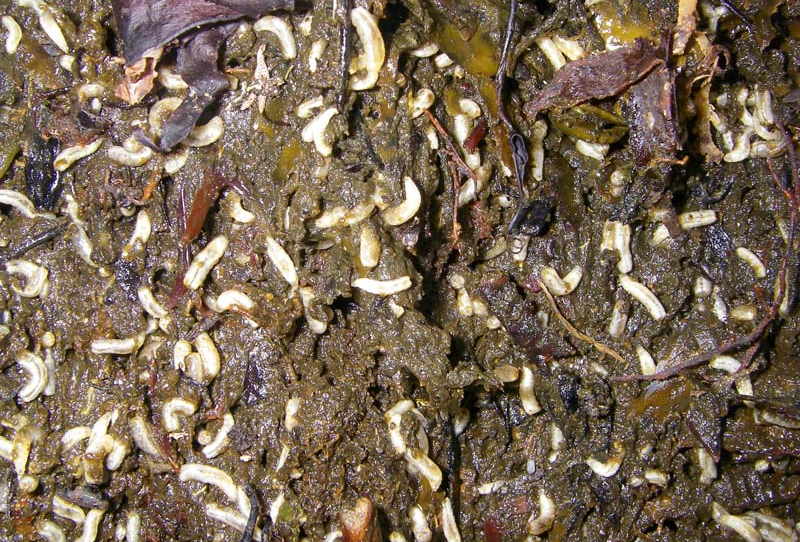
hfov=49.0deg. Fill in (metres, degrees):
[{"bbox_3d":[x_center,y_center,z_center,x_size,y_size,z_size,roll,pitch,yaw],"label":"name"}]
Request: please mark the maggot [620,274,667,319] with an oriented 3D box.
[{"bbox_3d":[0.055,0.006,0.198,0.005,0.003,0.013,-40,81,-8],"label":"maggot"}]

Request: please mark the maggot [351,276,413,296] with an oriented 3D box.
[{"bbox_3d":[-0.004,0.003,0.198,0.014,0.003,0.004,-3,78,-1],"label":"maggot"}]

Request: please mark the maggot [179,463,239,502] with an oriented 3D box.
[{"bbox_3d":[-0.038,0.042,0.176,0.013,0.003,0.005,23,79,5],"label":"maggot"}]

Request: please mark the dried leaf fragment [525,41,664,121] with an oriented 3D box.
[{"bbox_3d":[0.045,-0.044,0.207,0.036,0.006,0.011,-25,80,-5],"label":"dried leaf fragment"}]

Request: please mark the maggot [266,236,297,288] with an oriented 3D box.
[{"bbox_3d":[-0.024,-0.002,0.180,0.003,0.003,0.013,-33,80,-6],"label":"maggot"}]

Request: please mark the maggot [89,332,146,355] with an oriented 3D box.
[{"bbox_3d":[-0.057,0.015,0.179,0.011,0.003,0.004,-7,79,-1],"label":"maggot"}]

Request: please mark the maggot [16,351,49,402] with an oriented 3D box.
[{"bbox_3d":[-0.082,0.023,0.195,0.007,0.003,0.012,-3,78,-1],"label":"maggot"}]

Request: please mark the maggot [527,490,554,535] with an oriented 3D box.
[{"bbox_3d":[0.028,0.048,0.175,0.005,0.003,0.009,7,79,1],"label":"maggot"}]

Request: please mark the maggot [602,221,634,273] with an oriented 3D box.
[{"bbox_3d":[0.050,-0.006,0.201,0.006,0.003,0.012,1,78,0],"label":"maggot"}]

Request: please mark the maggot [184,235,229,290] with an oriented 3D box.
[{"bbox_3d":[-0.044,-0.002,0.200,0.004,0.004,0.013,27,80,5],"label":"maggot"}]

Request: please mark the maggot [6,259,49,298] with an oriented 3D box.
[{"bbox_3d":[-0.085,0.002,0.200,0.010,0.003,0.008,0,78,0],"label":"maggot"}]

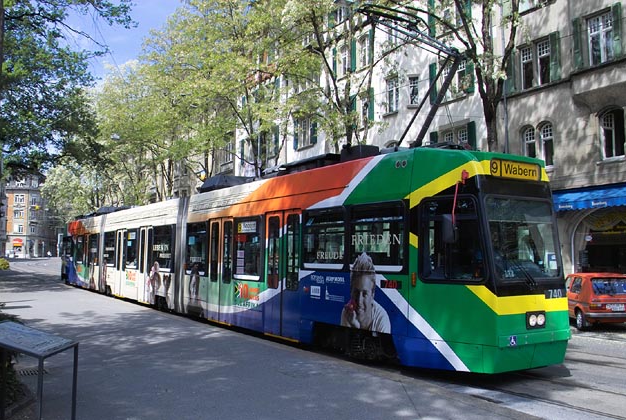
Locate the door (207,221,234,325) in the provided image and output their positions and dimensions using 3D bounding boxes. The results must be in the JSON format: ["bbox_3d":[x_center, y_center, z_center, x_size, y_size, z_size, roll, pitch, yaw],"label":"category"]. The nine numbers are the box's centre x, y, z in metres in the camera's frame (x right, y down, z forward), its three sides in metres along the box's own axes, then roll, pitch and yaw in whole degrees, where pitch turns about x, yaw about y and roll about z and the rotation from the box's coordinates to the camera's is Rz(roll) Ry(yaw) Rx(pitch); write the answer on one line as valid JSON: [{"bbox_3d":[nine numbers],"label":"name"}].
[{"bbox_3d":[-2.159,1.407,14.036,0.100,2.420,1.390,3,-5,-32],"label":"door"}]

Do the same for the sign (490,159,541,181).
[{"bbox_3d":[2.800,-0.544,8.254,1.020,0.250,0.100,3,-5,-32],"label":"sign"}]

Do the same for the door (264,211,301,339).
[{"bbox_3d":[-0.573,1.238,11.525,0.100,2.420,1.390,3,-5,-32],"label":"door"}]

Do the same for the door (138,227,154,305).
[{"bbox_3d":[-5.352,1.746,19.091,0.100,2.420,1.360,3,-5,-32],"label":"door"}]

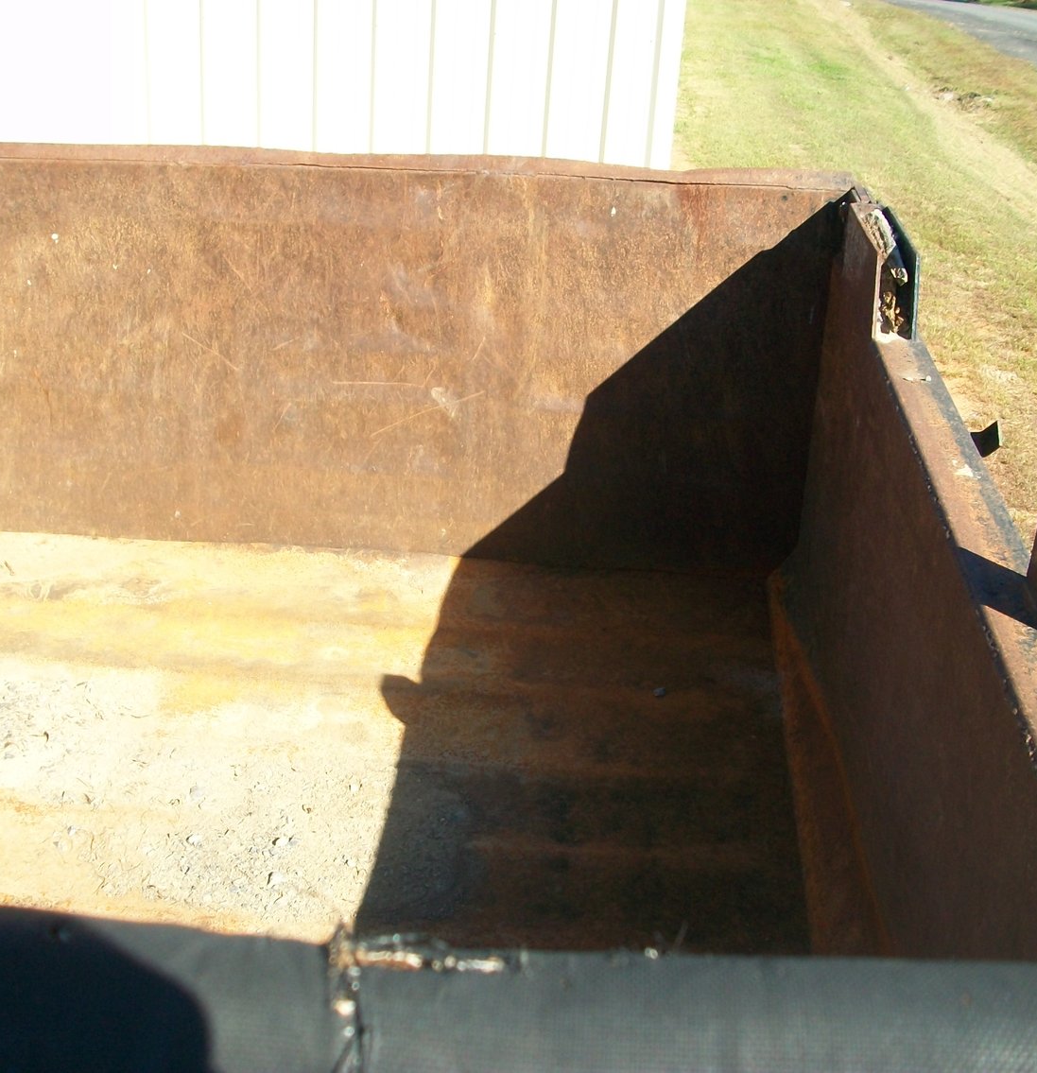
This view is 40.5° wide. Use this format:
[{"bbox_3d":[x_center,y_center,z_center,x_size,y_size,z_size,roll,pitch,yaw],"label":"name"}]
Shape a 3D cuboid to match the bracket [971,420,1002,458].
[{"bbox_3d":[0.698,-0.143,2.110,0.060,0.055,0.065,4,25,4],"label":"bracket"}]

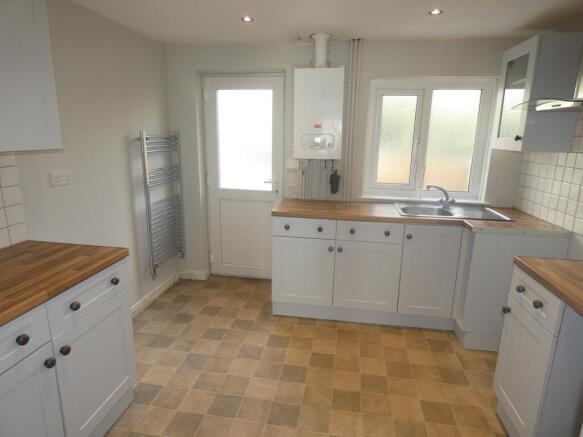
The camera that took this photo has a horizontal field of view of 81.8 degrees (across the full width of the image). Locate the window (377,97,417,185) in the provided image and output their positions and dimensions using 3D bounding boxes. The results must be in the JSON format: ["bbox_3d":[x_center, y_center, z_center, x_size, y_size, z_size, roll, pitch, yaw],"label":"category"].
[{"bbox_3d":[0.970,-0.711,3.102,0.305,0.790,0.035,3,13,7],"label":"window"}]

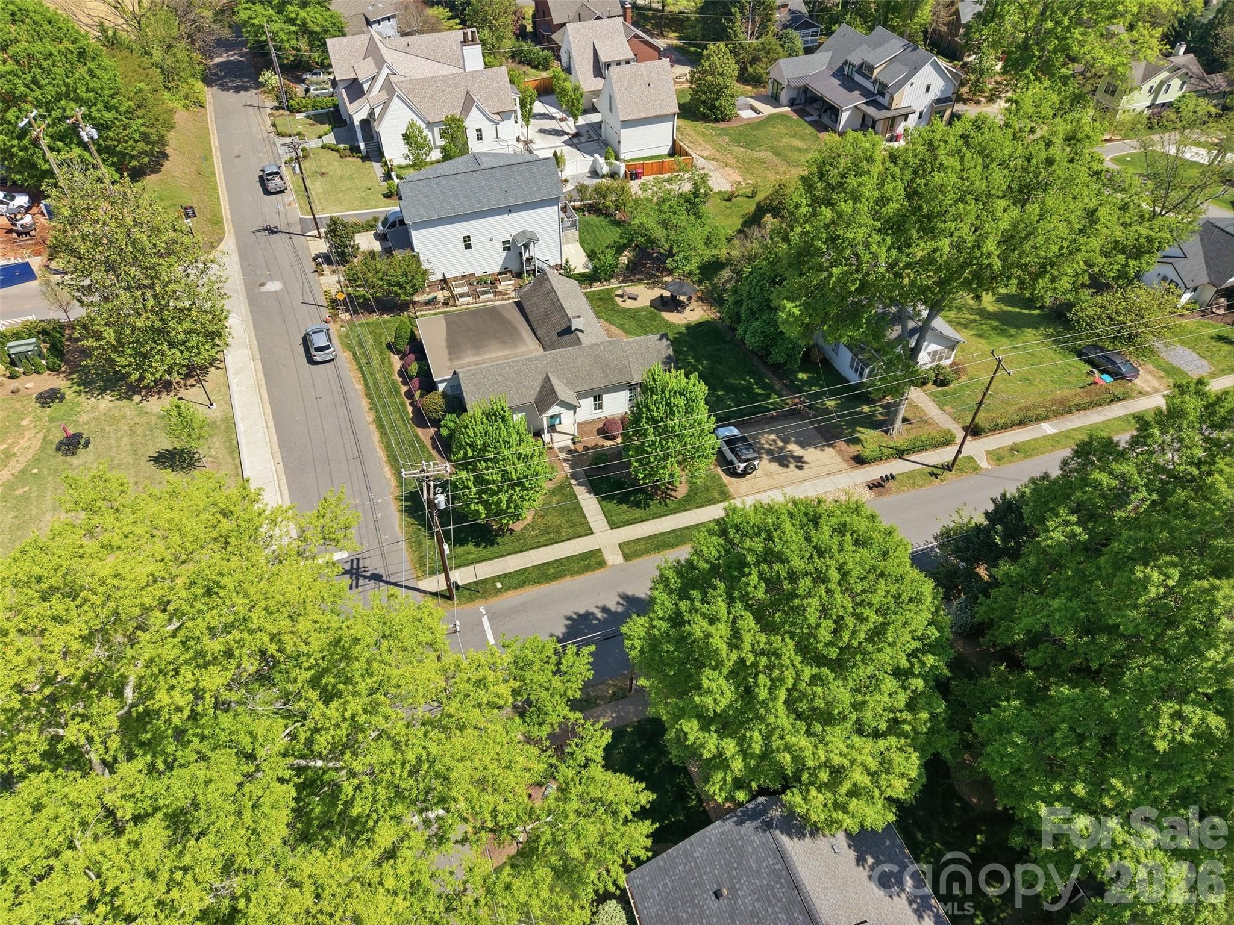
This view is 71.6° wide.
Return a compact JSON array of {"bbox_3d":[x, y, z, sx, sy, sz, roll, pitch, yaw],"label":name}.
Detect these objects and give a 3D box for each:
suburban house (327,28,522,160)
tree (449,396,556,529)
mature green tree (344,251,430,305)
[{"bbox_3d":[-23.625,-44.424,101.076,18.000,9.500,21.500,-16,46,-17],"label":"suburban house"},{"bbox_3d":[-7.172,0.200,54.552,6.700,9.500,6.700,0,43,0],"label":"tree"},{"bbox_3d":[-22.187,-17.569,83.122,8.100,5.200,5.600,-12,48,-12],"label":"mature green tree"}]

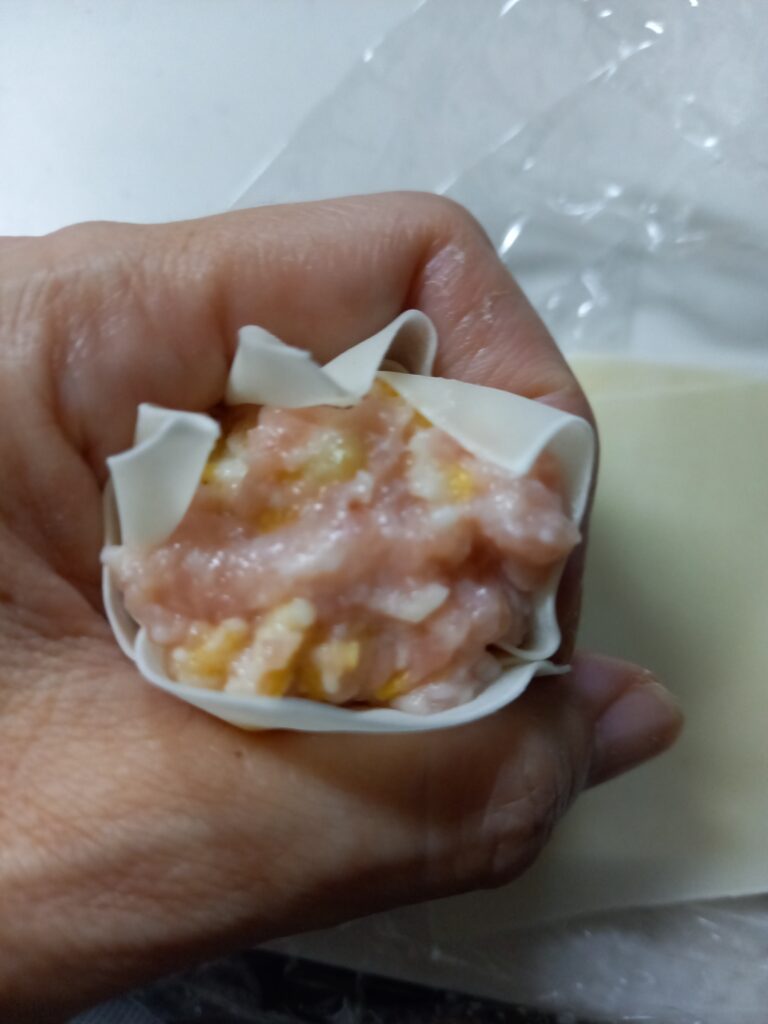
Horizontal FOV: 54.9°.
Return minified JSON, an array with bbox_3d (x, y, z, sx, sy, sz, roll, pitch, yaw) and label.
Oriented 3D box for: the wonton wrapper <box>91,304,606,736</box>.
[{"bbox_3d":[-0.005,0.004,0.109,0.060,0.037,0.053,0,75,-1],"label":"wonton wrapper"}]

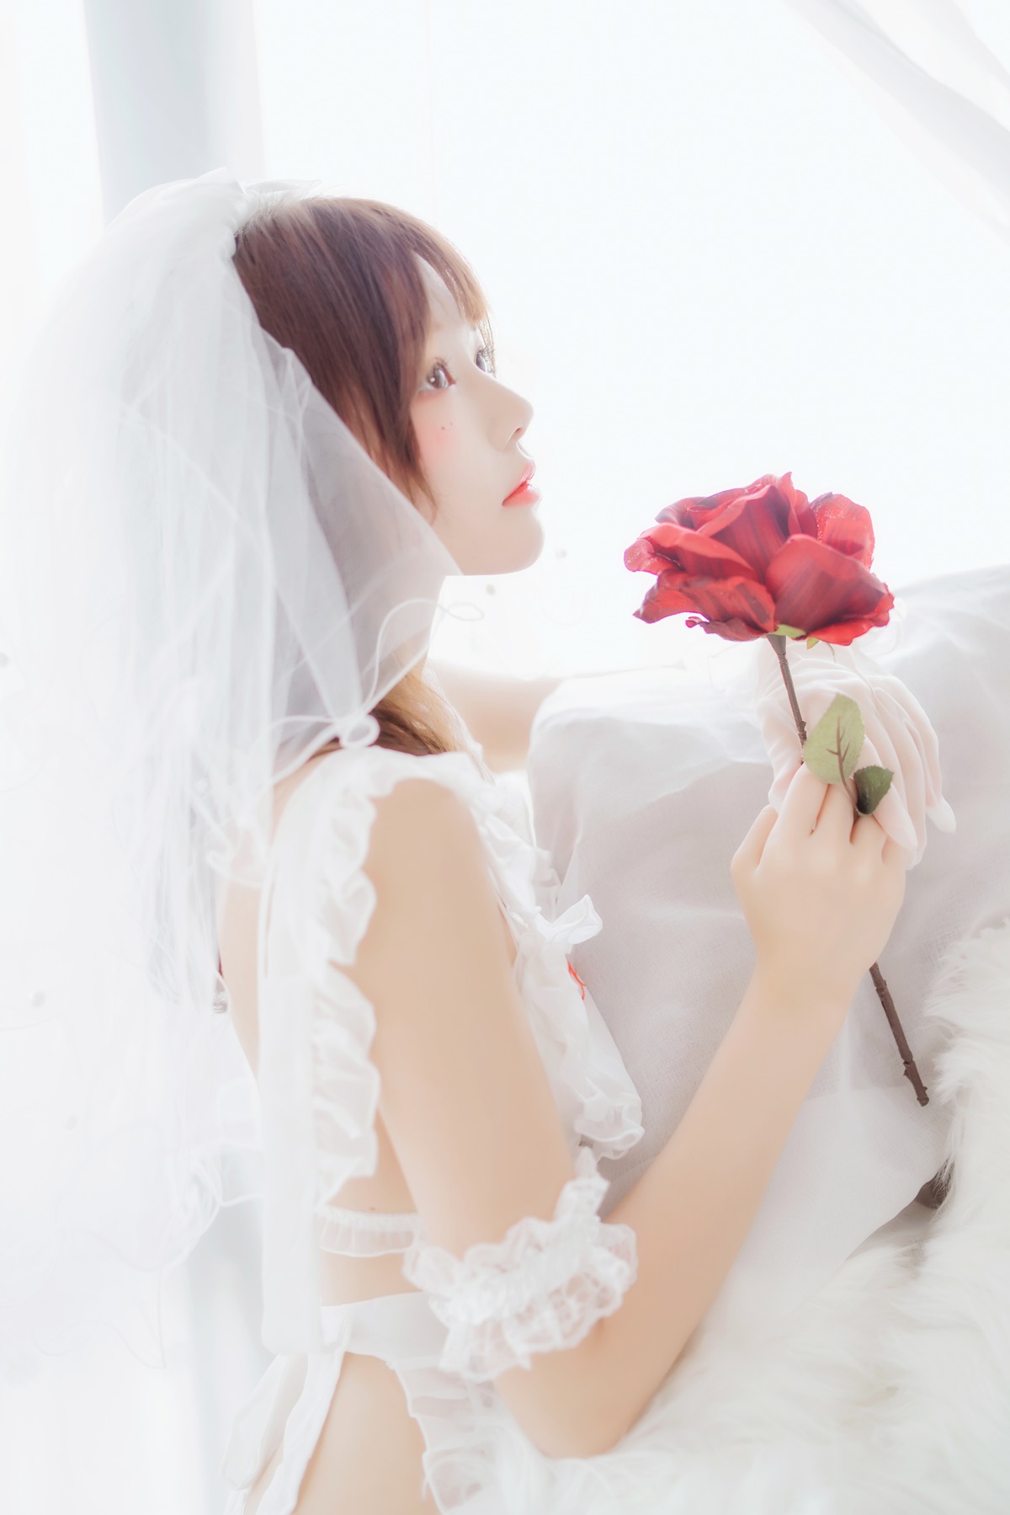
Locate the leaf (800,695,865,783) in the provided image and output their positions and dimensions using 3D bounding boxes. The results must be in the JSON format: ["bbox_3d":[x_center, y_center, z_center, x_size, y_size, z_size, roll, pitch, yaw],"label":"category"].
[{"bbox_3d":[0.174,-0.010,0.780,0.031,0.047,0.012,-6,6,8],"label":"leaf"}]

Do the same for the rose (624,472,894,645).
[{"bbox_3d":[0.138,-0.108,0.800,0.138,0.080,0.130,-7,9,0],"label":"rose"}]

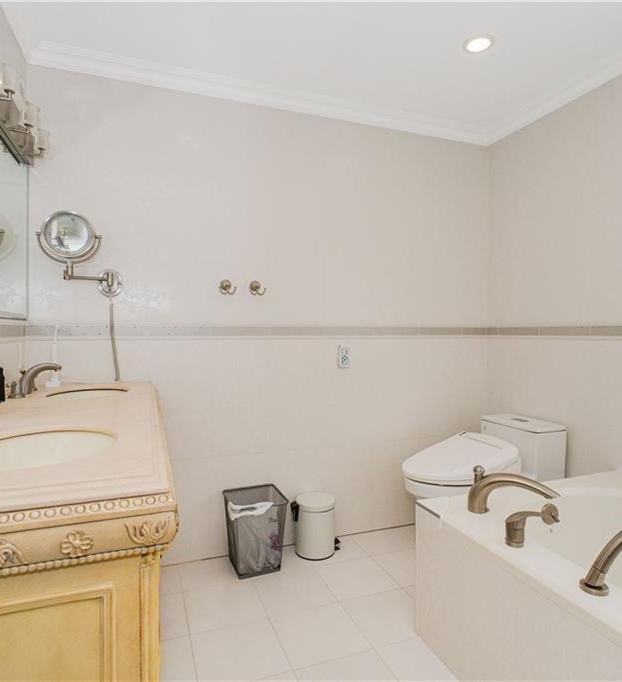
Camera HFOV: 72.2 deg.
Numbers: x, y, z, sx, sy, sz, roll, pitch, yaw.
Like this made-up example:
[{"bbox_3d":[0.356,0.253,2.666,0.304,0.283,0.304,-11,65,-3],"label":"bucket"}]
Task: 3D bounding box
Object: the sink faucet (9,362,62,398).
[{"bbox_3d":[-1.009,0.137,1.559,0.170,0.113,0.240,0,1,-20],"label":"sink faucet"}]

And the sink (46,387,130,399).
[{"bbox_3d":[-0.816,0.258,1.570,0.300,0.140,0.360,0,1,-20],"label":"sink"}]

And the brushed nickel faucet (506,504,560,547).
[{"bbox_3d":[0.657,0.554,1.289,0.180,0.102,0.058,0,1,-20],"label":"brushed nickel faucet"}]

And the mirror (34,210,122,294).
[{"bbox_3d":[-1.006,-0.377,1.863,0.315,0.340,0.150,0,1,-20],"label":"mirror"}]

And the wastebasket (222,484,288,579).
[{"bbox_3d":[-0.276,0.918,2.066,0.255,0.338,0.255,0,1,-20],"label":"wastebasket"}]

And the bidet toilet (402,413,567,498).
[{"bbox_3d":[0.849,0.767,2.236,0.790,0.633,0.420,0,1,-20],"label":"bidet toilet"}]

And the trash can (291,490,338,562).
[{"bbox_3d":[0.028,0.950,2.207,0.250,0.270,0.210,0,1,-5],"label":"trash can"}]

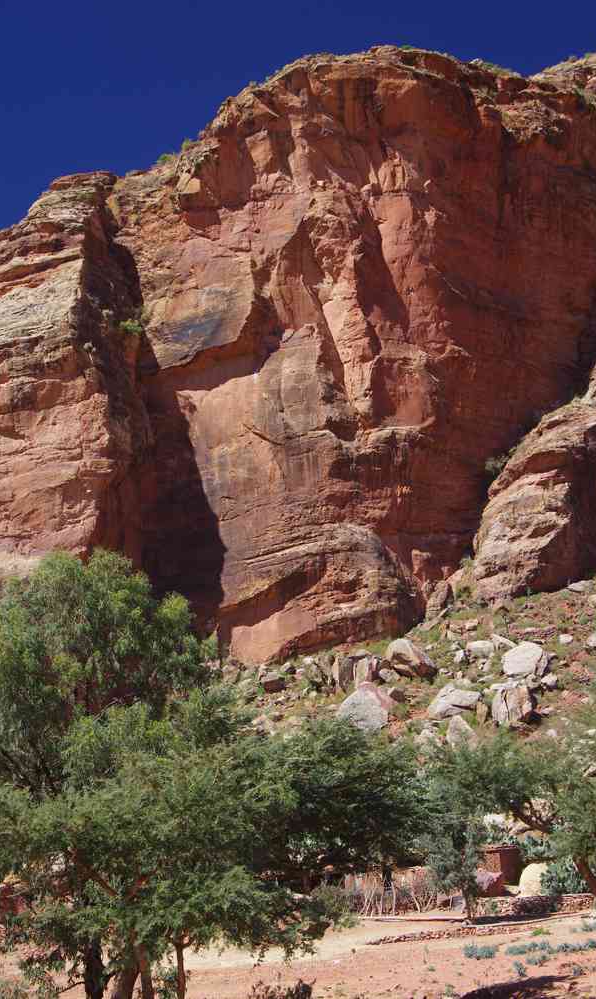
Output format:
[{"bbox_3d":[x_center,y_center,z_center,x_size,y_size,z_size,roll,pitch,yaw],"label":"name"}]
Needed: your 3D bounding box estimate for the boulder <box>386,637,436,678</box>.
[{"bbox_3d":[8.930,12.510,139.760,4.090,3.050,3.070,0,-10,0],"label":"boulder"}]

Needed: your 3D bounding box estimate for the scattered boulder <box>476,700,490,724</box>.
[{"bbox_3d":[14.046,16.216,135.203,0.885,1.770,0.821,-1,-11,6],"label":"scattered boulder"}]

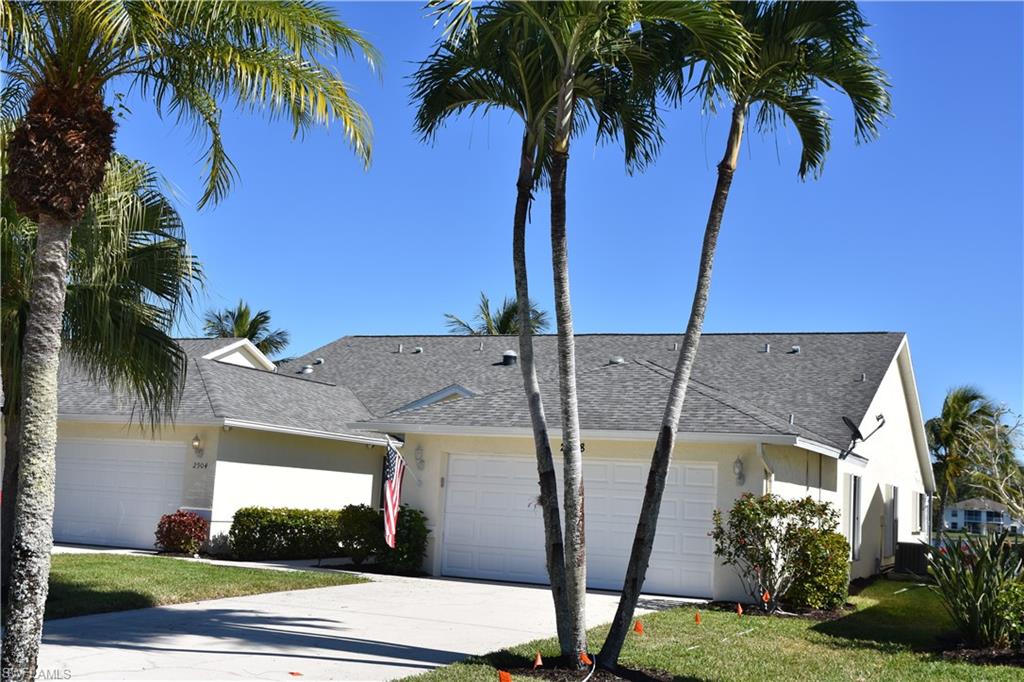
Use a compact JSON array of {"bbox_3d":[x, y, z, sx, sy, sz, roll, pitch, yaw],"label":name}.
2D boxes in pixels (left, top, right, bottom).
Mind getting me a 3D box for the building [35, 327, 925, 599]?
[{"bbox_3d":[1.017,2.570,33.600,18.250,6.550,24.350,0,-8,24],"label":"building"}]

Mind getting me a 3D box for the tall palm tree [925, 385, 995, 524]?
[{"bbox_3d":[20.963,6.347,57.464,4.000,8.270,4.000,0,-8,24],"label":"tall palm tree"}]

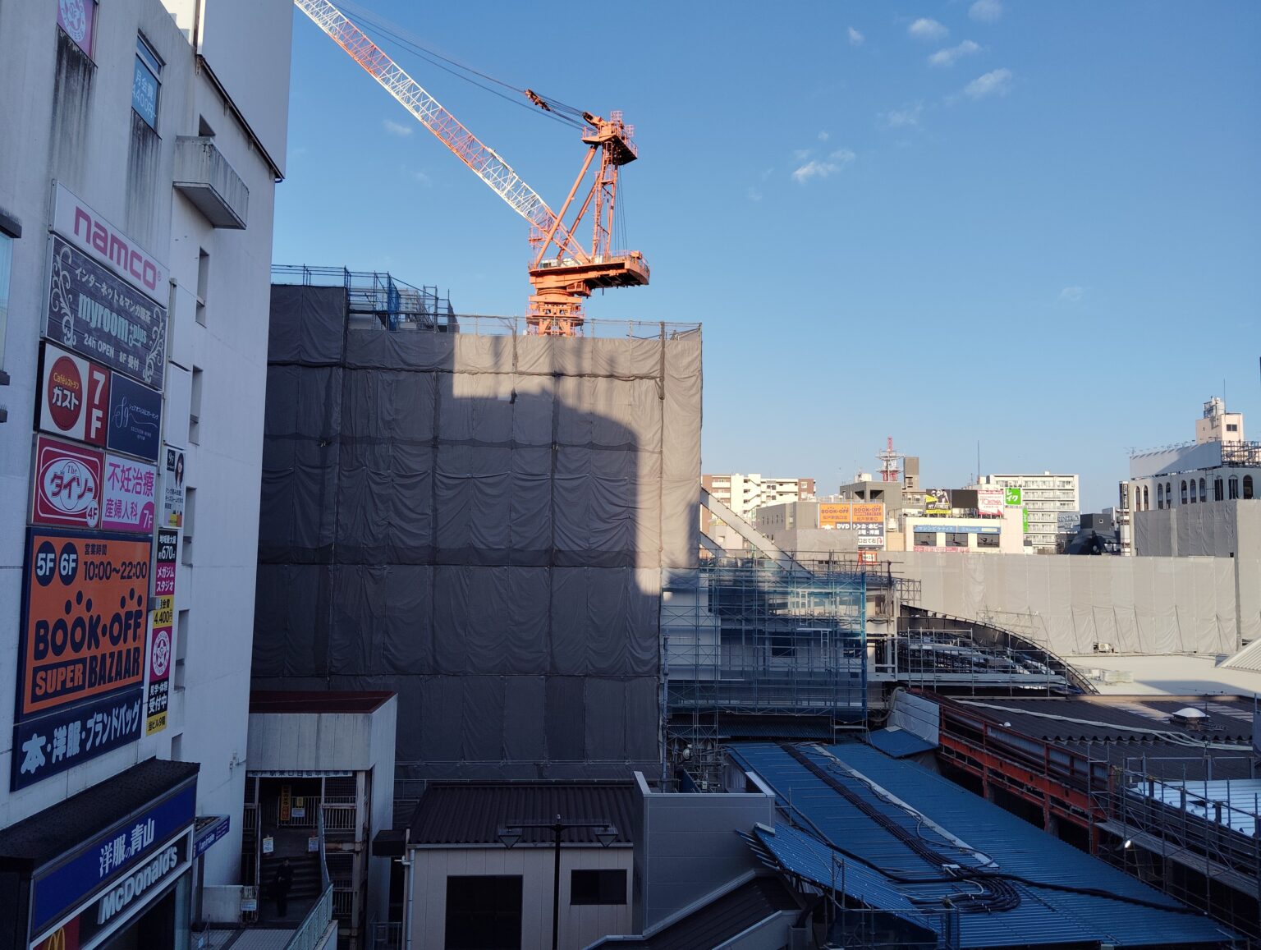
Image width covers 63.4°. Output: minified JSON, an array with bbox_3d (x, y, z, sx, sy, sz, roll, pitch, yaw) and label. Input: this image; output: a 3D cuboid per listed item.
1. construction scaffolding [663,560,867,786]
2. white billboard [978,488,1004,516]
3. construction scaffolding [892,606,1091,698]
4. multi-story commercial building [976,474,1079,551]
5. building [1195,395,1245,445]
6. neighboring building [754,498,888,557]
[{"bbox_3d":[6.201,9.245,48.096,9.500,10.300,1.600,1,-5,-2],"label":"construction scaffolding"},{"bbox_3d":[44.127,3.335,125.199,3.200,3.300,0.400,1,-5,3],"label":"white billboard"},{"bbox_3d":[17.506,8.720,50.493,9.400,4.200,2.800,1,-5,-2],"label":"construction scaffolding"},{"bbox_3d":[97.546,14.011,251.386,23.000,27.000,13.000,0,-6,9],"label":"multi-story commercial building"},{"bbox_3d":[59.346,-5.269,102.985,2.600,5.000,4.000,1,-5,-5],"label":"building"},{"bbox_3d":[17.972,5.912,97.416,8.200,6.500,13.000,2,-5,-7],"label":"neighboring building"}]

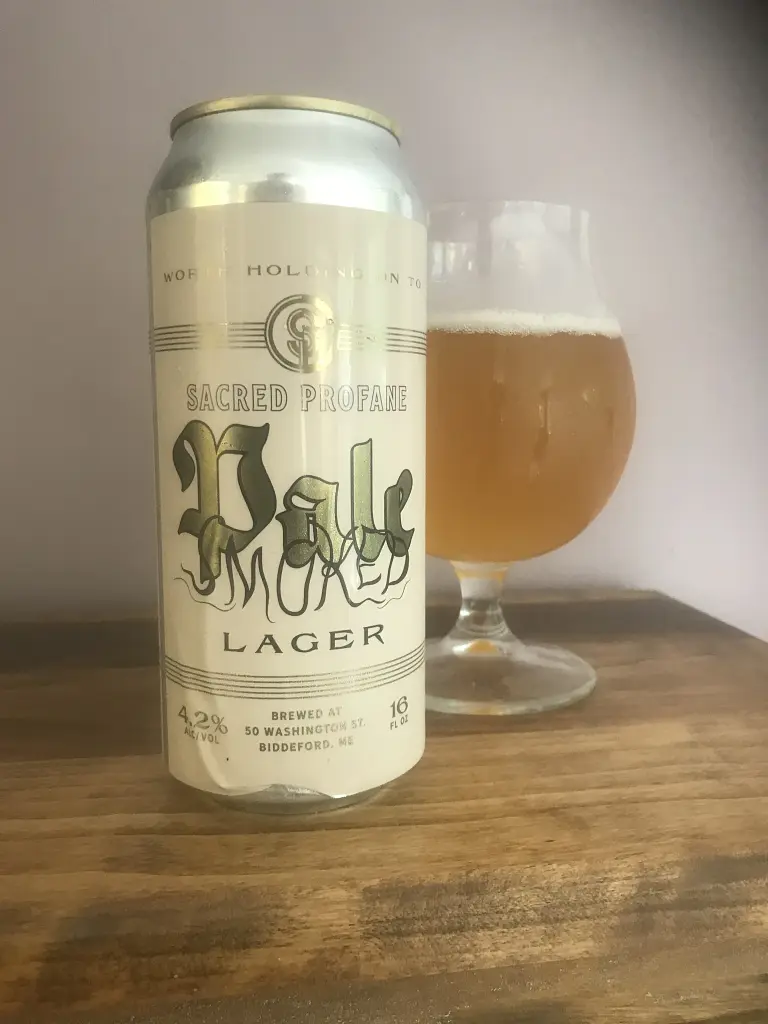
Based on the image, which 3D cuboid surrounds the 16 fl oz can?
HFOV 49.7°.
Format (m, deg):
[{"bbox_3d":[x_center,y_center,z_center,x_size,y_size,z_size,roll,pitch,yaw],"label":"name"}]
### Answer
[{"bbox_3d":[-0.023,-0.011,0.206,0.066,0.158,0.066,0,7,0],"label":"16 fl oz can"}]

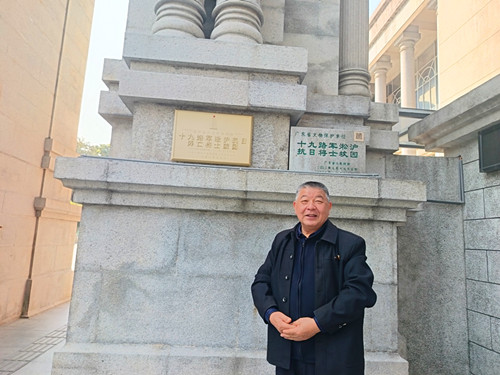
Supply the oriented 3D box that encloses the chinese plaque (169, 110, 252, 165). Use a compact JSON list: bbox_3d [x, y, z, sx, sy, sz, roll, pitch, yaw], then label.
[{"bbox_3d":[-0.292,-0.390,2.756,0.620,0.410,0.035,3,-8,-4],"label":"chinese plaque"}]

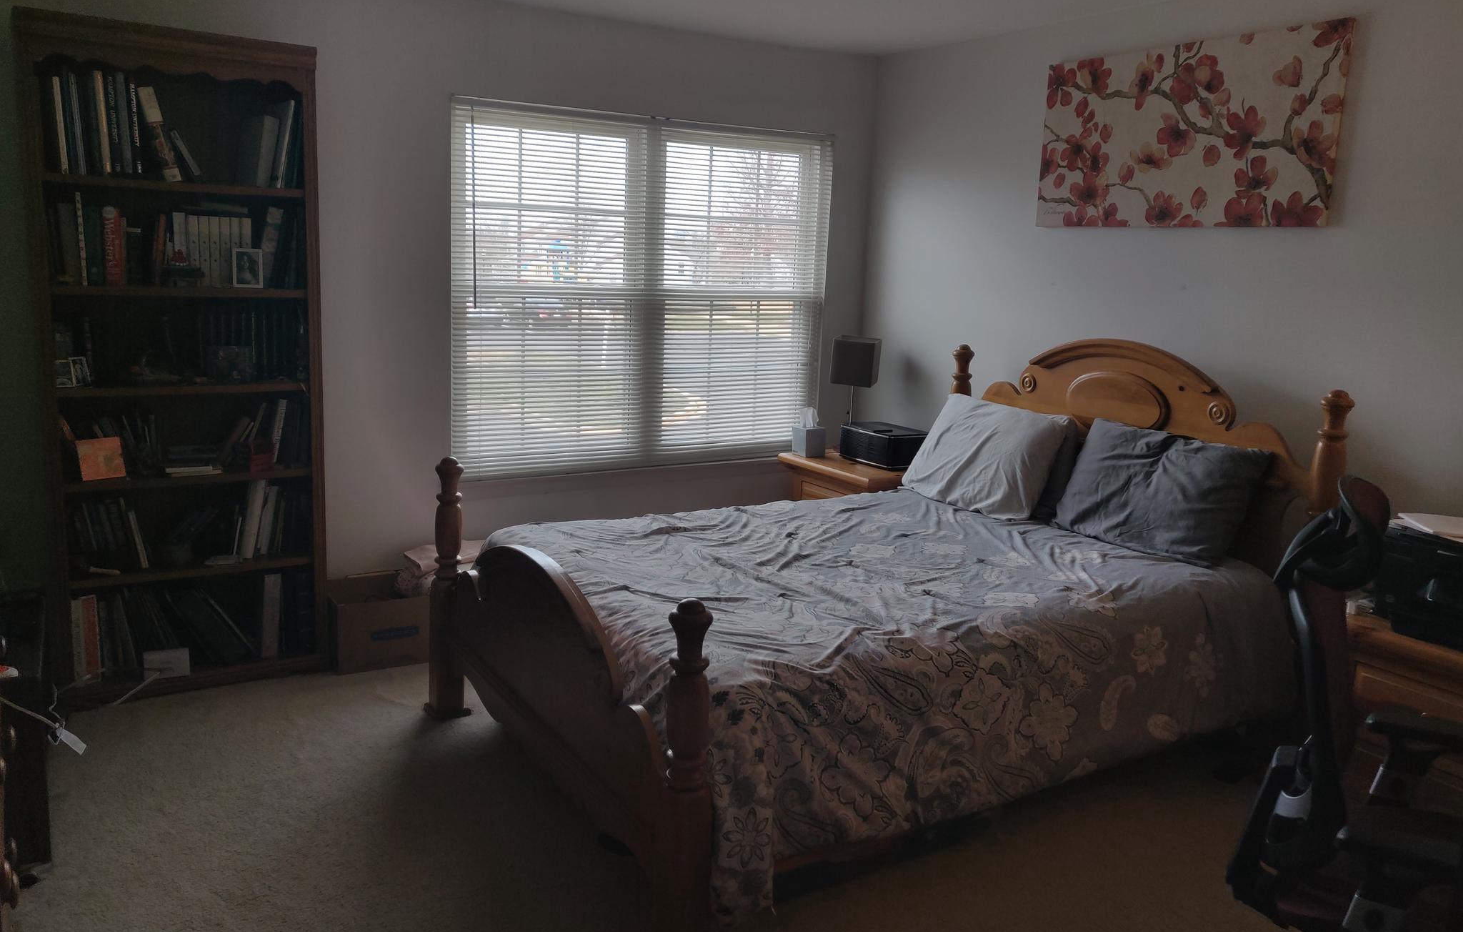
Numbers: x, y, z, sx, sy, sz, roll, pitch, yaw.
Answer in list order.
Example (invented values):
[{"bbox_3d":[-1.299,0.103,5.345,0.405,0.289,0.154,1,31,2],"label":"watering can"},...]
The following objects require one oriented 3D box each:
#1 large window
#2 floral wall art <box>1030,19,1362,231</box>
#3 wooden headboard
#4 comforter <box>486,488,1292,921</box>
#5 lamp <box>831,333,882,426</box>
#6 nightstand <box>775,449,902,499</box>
[{"bbox_3d":[-0.304,-0.709,4.482,1.786,1.460,0.050,-5,13,-32],"label":"large window"},{"bbox_3d":[1.525,-1.132,3.634,0.033,0.606,1.142,-5,13,-32],"label":"floral wall art"},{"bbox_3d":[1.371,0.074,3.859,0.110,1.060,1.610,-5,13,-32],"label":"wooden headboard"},{"bbox_3d":[0.417,0.467,3.287,2.015,0.485,1.629,-5,13,-32],"label":"comforter"},{"bbox_3d":[0.567,-0.330,4.999,0.200,0.545,0.200,6,12,18],"label":"lamp"},{"bbox_3d":[0.587,0.277,4.893,0.472,0.593,0.613,-5,14,-33],"label":"nightstand"}]

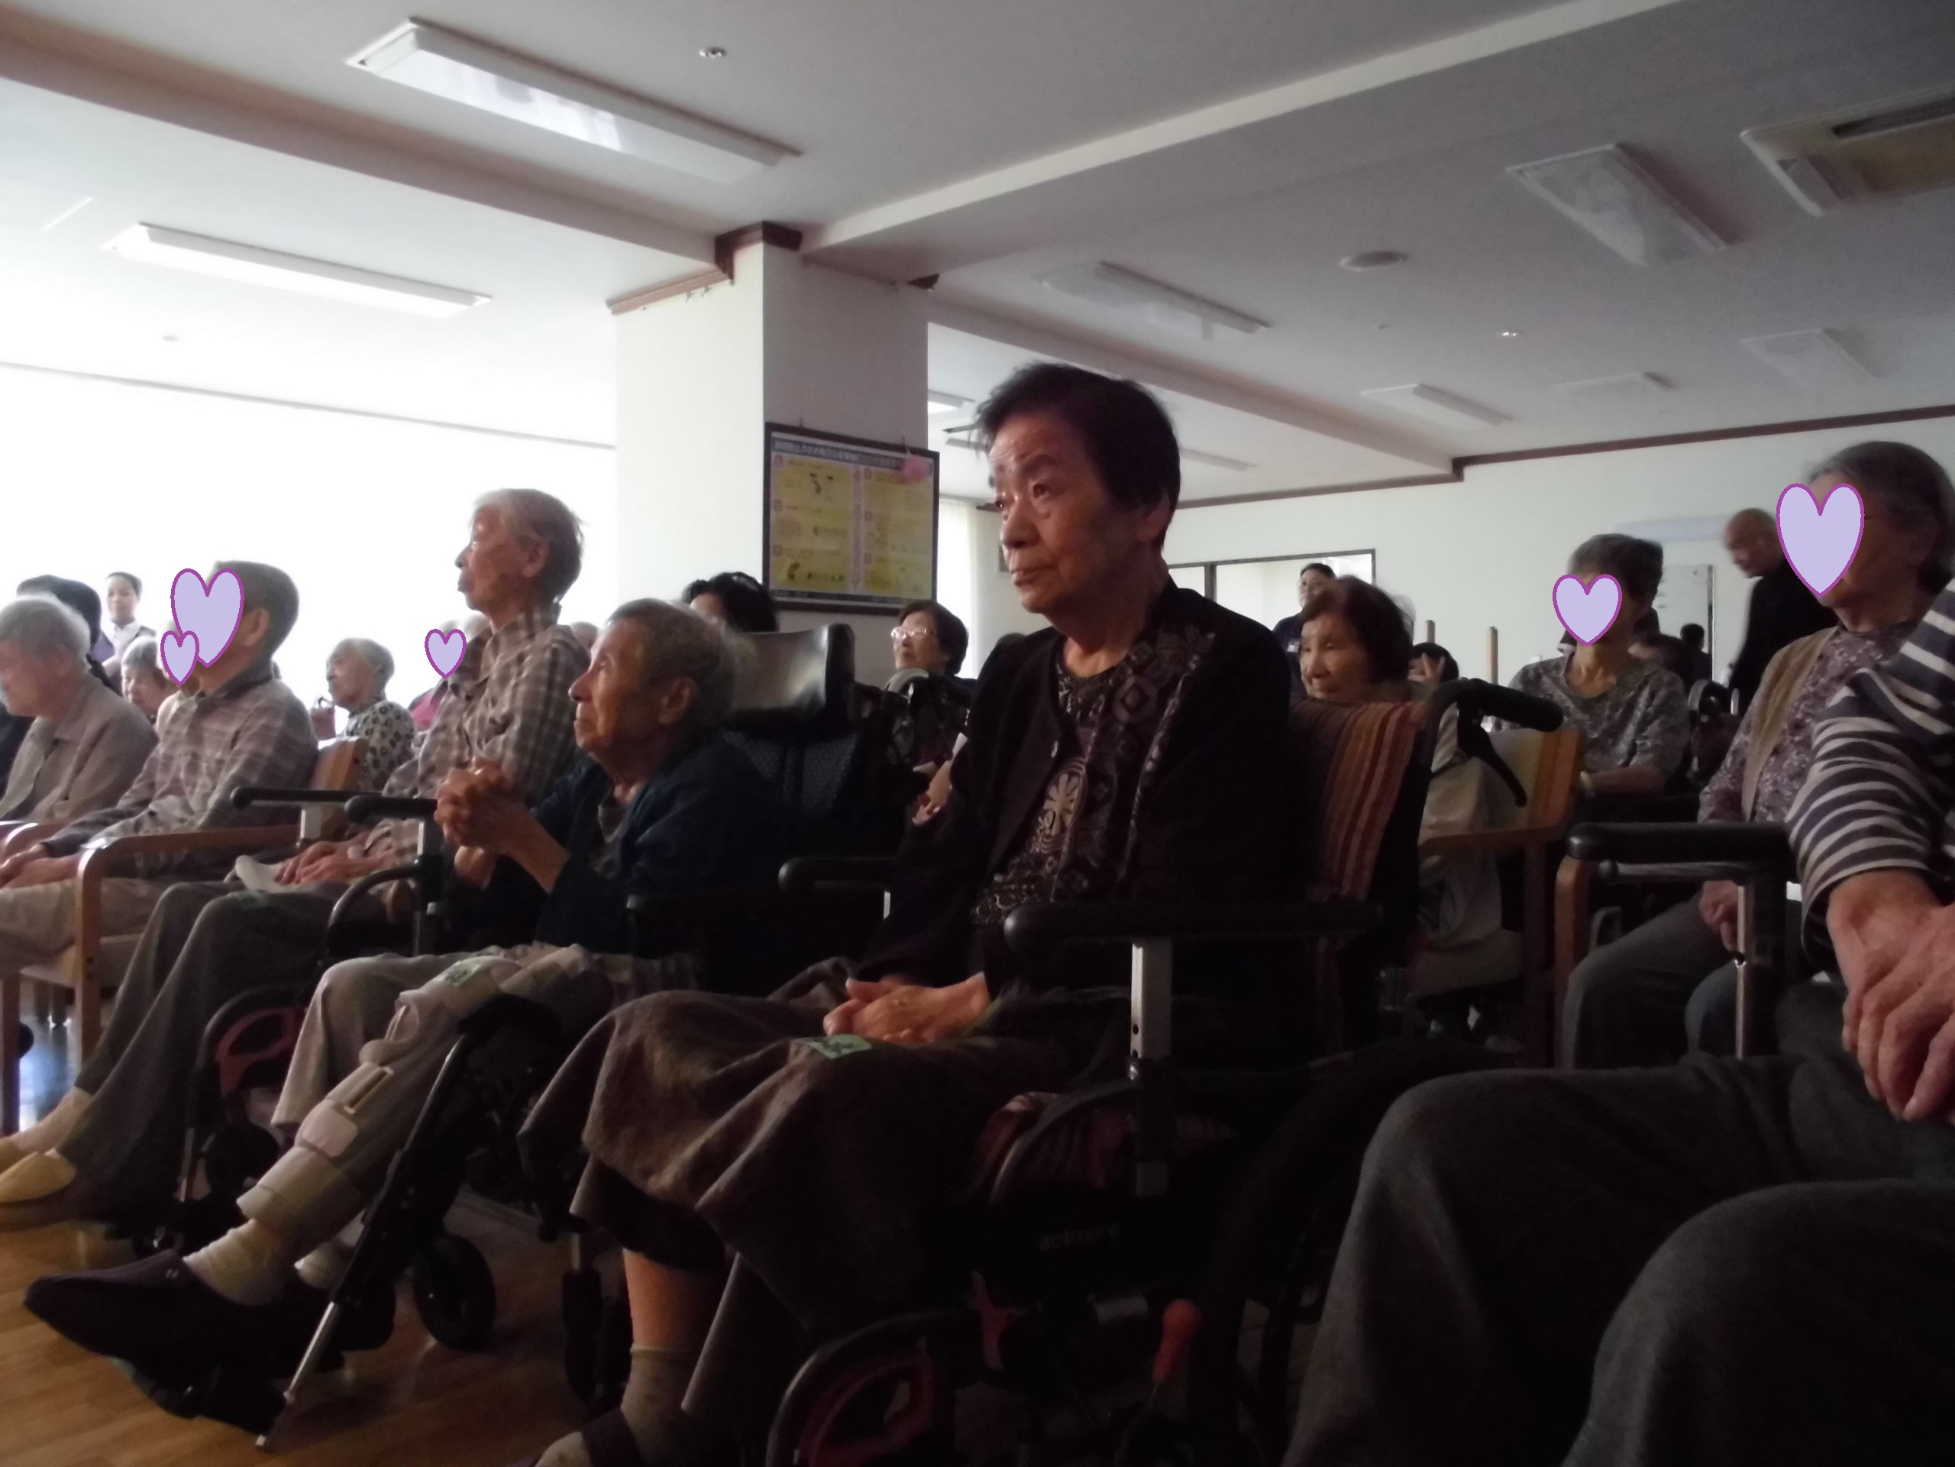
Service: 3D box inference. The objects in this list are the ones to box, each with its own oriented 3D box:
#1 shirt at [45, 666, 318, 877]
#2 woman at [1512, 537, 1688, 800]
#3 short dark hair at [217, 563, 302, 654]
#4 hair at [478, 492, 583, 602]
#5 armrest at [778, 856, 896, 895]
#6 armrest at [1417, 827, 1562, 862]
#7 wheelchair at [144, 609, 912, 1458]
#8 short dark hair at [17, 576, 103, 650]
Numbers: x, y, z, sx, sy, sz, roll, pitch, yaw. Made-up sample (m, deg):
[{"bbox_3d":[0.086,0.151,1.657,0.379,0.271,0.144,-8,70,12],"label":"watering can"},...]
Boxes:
[{"bbox_3d":[-1.456,0.083,2.700,0.420,0.420,0.440,-2,3,-43],"label":"shirt"},{"bbox_3d":[1.174,0.178,2.926,0.480,1.140,0.720,2,3,40],"label":"woman"},{"bbox_3d":[-1.327,-0.232,2.700,0.180,0.172,0.160,-2,2,-38],"label":"short dark hair"},{"bbox_3d":[-0.757,-0.313,2.480,0.190,0.195,0.170,-1,2,-25],"label":"hair"},{"bbox_3d":[-0.047,0.141,1.513,0.340,0.040,0.055,2,0,-33],"label":"armrest"},{"bbox_3d":[0.845,0.182,2.420,0.450,0.045,0.060,-2,3,-44],"label":"armrest"},{"bbox_3d":[-0.545,0.302,2.045,1.100,0.960,0.600,-2,3,-40],"label":"wheelchair"},{"bbox_3d":[-2.127,-0.264,3.400,0.200,0.200,0.170,-2,2,-38],"label":"short dark hair"}]

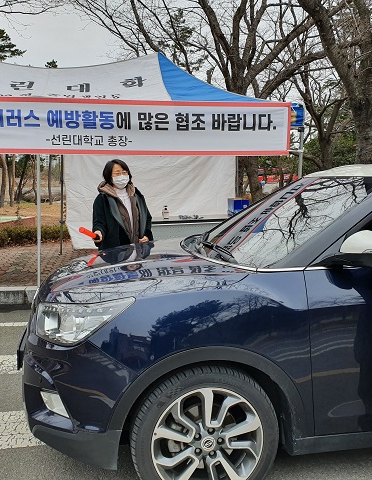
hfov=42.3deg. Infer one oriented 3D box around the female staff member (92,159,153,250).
[{"bbox_3d":[-0.540,0.150,4.090,0.510,1.660,0.380,-2,6,-22],"label":"female staff member"}]

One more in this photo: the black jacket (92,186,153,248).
[{"bbox_3d":[-0.540,-0.060,4.060,0.510,0.780,0.360,-2,6,-22],"label":"black jacket"}]

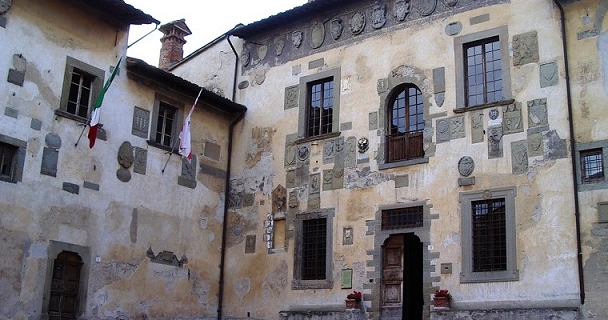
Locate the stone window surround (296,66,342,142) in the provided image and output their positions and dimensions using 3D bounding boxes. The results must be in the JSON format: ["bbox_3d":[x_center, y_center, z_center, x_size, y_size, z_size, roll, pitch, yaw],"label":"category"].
[{"bbox_3d":[0.526,-1.861,22.946,1.825,2.439,0.250,-9,-19,36],"label":"stone window surround"}]

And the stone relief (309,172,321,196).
[{"bbox_3d":[0.365,0.819,22.290,0.444,0.699,0.080,-9,-19,36],"label":"stone relief"}]

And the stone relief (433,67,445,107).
[{"bbox_3d":[4.135,-2.255,20.464,0.386,1.218,0.090,-10,-19,36],"label":"stone relief"}]

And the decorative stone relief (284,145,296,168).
[{"bbox_3d":[-0.433,-0.115,23.506,0.486,0.781,0.070,-10,-18,38],"label":"decorative stone relief"}]

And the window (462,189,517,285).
[{"bbox_3d":[5.158,2.121,18.501,1.682,2.567,0.250,-9,-19,37],"label":"window"}]

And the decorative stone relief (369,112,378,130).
[{"bbox_3d":[2.244,-1.256,21.686,0.310,0.575,0.080,-10,-19,36],"label":"decorative stone relief"}]

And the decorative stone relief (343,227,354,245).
[{"bbox_3d":[1.402,2.411,20.994,0.357,0.553,0.090,-9,-19,36],"label":"decorative stone relief"}]

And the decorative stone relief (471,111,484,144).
[{"bbox_3d":[4.981,-0.931,19.106,0.346,0.941,0.100,-10,-19,36],"label":"decorative stone relief"}]

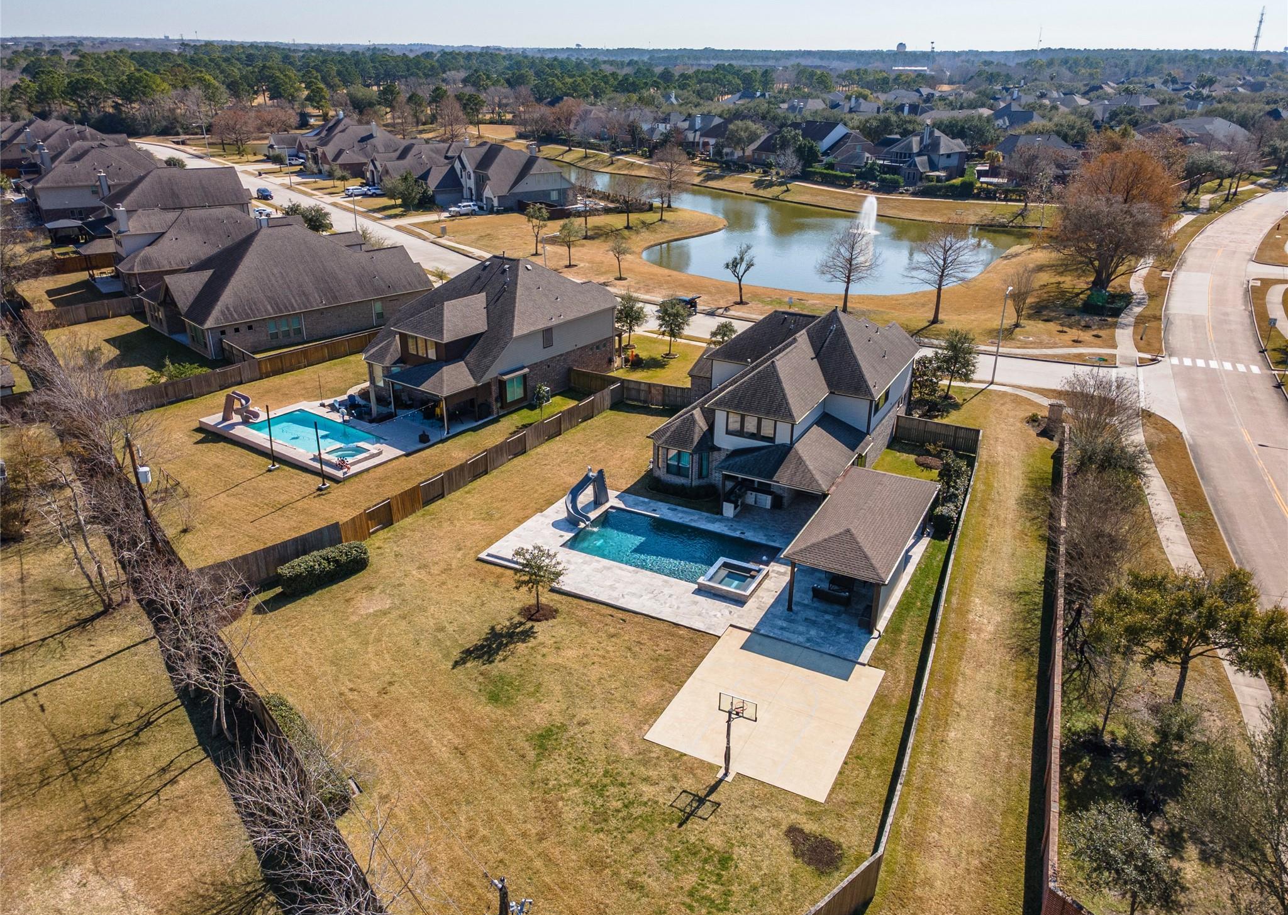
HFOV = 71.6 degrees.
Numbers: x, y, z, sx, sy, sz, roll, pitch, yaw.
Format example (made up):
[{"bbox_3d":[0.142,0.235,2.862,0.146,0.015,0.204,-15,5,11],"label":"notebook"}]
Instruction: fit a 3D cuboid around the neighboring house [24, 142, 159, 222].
[{"bbox_3d":[-108.245,-54.884,176.092,24.000,12.200,21.700,-12,28,-25],"label":"neighboring house"}]

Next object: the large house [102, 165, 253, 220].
[{"bbox_3d":[-80.723,-44.071,155.183,21.000,11.000,18.000,-14,29,-29],"label":"large house"}]

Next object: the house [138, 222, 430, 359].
[{"bbox_3d":[-42.339,-22.058,107.248,28.000,11.200,18.500,-21,33,-39],"label":"house"}]

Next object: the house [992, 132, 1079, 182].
[{"bbox_3d":[106.205,-82.157,242.394,20.500,10.800,17.000,-3,25,-8],"label":"house"}]

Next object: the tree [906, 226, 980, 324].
[{"bbox_3d":[36.683,-22.086,109.054,9.000,11.700,9.000,9,26,17],"label":"tree"}]

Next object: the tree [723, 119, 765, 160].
[{"bbox_3d":[29.625,-91.849,258.735,12.244,11.450,12.244,3,25,5],"label":"tree"}]

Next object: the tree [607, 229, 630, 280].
[{"bbox_3d":[-3.447,-29.298,130.019,3.300,6.793,3.300,1,25,0],"label":"tree"}]

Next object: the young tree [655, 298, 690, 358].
[{"bbox_3d":[2.946,-14.372,98.039,3.800,6.611,3.800,1,25,0],"label":"young tree"}]

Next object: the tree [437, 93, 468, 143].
[{"bbox_3d":[-65.791,-115.668,305.263,9.900,15.500,9.900,-4,25,-11],"label":"tree"}]

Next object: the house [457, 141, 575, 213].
[{"bbox_3d":[-28.604,-61.470,193.347,20.500,11.400,24.000,-16,30,-32],"label":"house"}]

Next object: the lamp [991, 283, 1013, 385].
[{"bbox_3d":[35.803,-12.034,89.292,0.350,9.550,1.900,13,27,24],"label":"lamp"}]

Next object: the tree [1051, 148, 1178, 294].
[{"bbox_3d":[66.215,-33.198,124.929,16.000,18.600,16.000,13,27,25],"label":"tree"}]

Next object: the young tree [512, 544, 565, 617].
[{"bbox_3d":[-6.337,7.172,52.786,3.152,4.544,3.152,-3,25,-7],"label":"young tree"}]

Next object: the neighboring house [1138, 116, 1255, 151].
[{"bbox_3d":[197.280,-115.956,319.952,30.000,9.000,22.000,-13,28,-27],"label":"neighboring house"}]

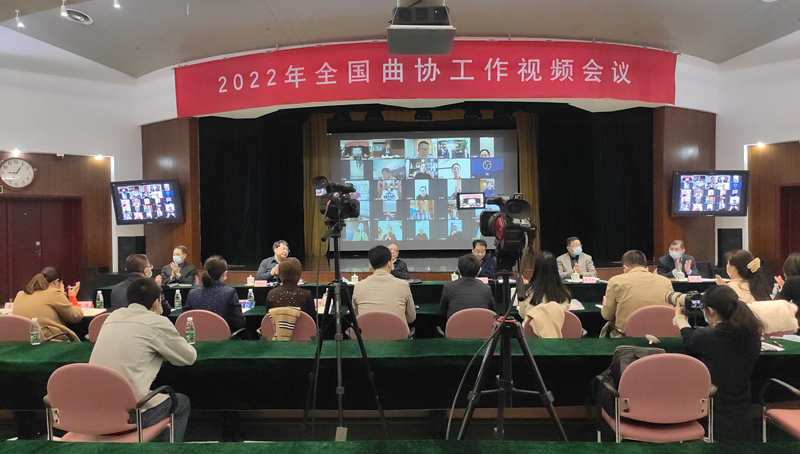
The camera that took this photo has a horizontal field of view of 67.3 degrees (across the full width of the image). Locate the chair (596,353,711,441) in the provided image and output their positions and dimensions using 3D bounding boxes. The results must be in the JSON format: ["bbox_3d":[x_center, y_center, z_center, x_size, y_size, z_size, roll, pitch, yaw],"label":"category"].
[{"bbox_3d":[1.381,1.112,3.299,0.550,0.870,0.570,0,1,6],"label":"chair"}]

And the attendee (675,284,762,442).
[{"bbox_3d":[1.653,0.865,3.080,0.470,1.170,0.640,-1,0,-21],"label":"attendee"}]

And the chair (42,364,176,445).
[{"bbox_3d":[-1.533,1.142,3.278,0.550,0.870,0.570,0,1,7],"label":"chair"}]

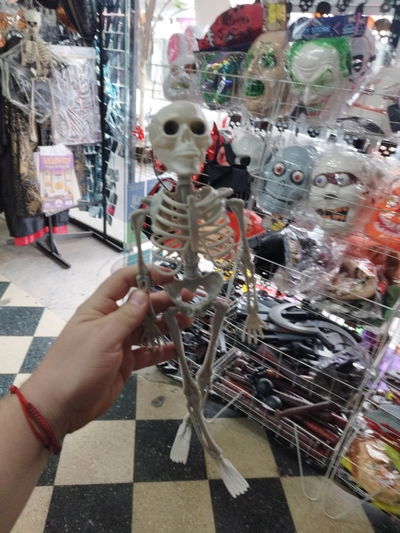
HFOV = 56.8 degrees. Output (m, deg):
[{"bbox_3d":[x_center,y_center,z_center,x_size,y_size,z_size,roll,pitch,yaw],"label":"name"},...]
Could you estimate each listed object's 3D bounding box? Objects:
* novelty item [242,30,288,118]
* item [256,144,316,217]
[{"bbox_3d":[0.236,-0.725,1.385,0.168,0.303,0.110,24,22,30],"label":"novelty item"},{"bbox_3d":[0.317,-0.327,1.412,0.192,0.268,0.105,29,23,20],"label":"item"}]

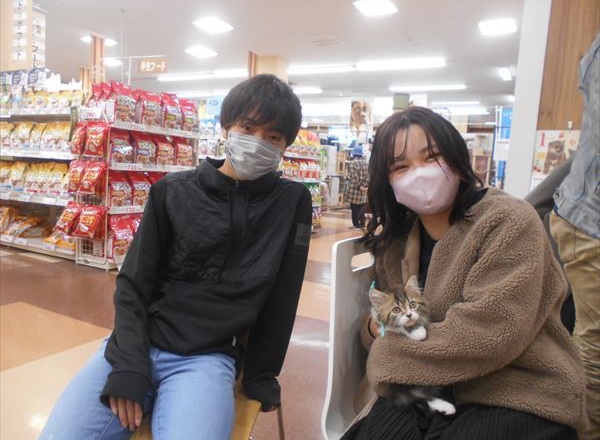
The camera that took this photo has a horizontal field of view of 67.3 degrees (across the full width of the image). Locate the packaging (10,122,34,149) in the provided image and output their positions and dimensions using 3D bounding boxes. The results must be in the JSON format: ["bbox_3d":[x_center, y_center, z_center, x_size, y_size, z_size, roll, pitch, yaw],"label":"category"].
[{"bbox_3d":[-3.085,-0.940,5.012,0.225,0.285,0.085,4,-5,14],"label":"packaging"}]

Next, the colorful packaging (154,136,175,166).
[{"bbox_3d":[-1.485,-0.758,4.943,0.100,0.340,0.200,-2,3,34],"label":"colorful packaging"}]

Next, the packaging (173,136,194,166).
[{"bbox_3d":[-1.352,-0.769,5.133,0.115,0.310,0.235,6,7,27],"label":"packaging"}]

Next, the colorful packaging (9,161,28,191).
[{"bbox_3d":[-3.134,-0.485,5.049,0.230,0.310,0.090,6,7,27],"label":"colorful packaging"}]

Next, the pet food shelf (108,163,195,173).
[{"bbox_3d":[-1.638,-0.551,4.754,0.400,0.060,1.200,7,7,28],"label":"pet food shelf"}]

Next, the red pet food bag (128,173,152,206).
[{"bbox_3d":[-1.621,-0.322,4.558,0.110,0.350,0.250,7,7,28],"label":"red pet food bag"}]

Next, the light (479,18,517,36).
[{"bbox_3d":[3.484,-3.396,7.931,0.620,0.080,0.620,7,7,28],"label":"light"}]

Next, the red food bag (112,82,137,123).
[{"bbox_3d":[-1.687,-1.089,4.265,0.110,0.370,0.250,7,7,28],"label":"red food bag"}]

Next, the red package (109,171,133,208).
[{"bbox_3d":[-1.772,-0.308,4.401,0.115,0.330,0.240,6,7,27],"label":"red package"}]

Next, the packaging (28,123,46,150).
[{"bbox_3d":[-2.796,-0.870,4.797,0.240,0.310,0.110,7,7,28],"label":"packaging"}]

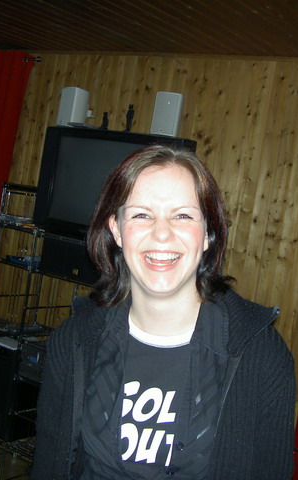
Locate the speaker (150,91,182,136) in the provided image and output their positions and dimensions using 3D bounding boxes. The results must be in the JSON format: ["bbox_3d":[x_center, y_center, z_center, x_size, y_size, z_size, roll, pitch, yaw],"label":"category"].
[{"bbox_3d":[0.086,-0.566,3.270,0.106,0.190,0.095,10,4,15],"label":"speaker"}]

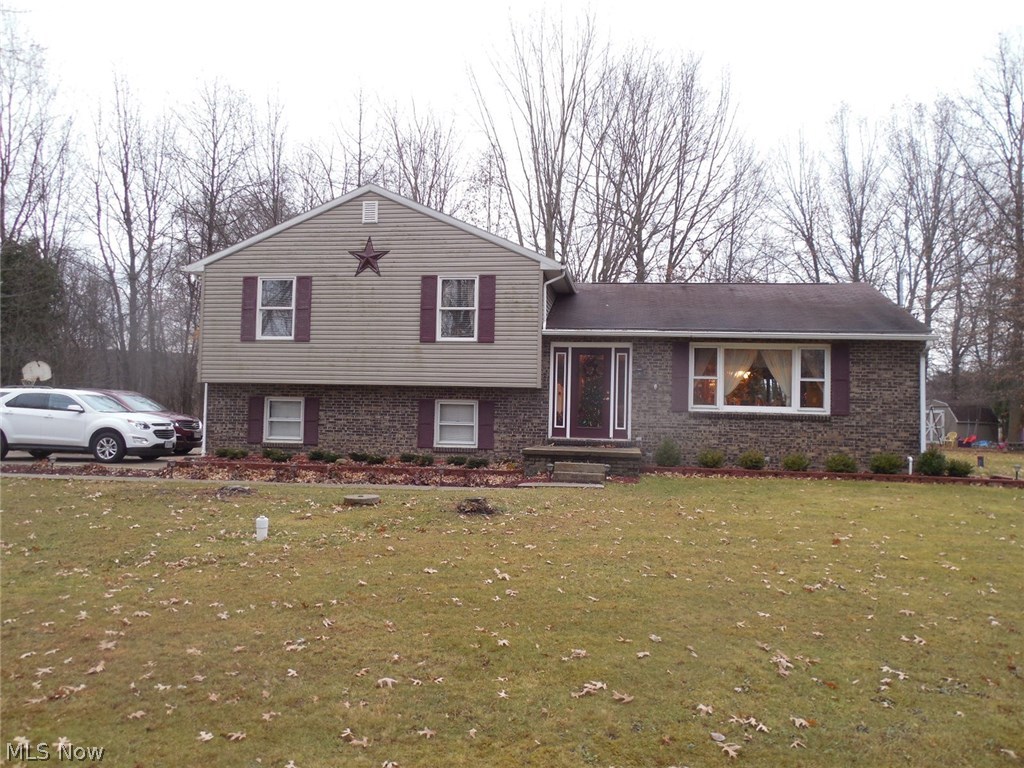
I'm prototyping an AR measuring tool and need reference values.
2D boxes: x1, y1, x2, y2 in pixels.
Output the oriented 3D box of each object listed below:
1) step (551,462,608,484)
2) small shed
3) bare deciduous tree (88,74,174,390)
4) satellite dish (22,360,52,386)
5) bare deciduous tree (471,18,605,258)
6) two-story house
[{"bbox_3d":[1.237,1.631,13.490,0.930,0.360,0.600,1,-3,9],"label":"step"},{"bbox_3d":[27.274,2.379,45.774,3.800,2.600,3.100,3,-3,-25],"label":"small shed"},{"bbox_3d":[-20.753,-7.181,40.547,4.630,19.850,4.490,1,-3,9],"label":"bare deciduous tree"},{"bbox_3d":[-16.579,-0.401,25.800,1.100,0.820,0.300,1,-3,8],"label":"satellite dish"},{"bbox_3d":[1.262,-7.883,36.596,6.310,21.640,5.990,1,-3,9],"label":"bare deciduous tree"},{"bbox_3d":[1.048,-1.061,19.933,16.050,6.120,8.400,1,-3,9],"label":"two-story house"}]

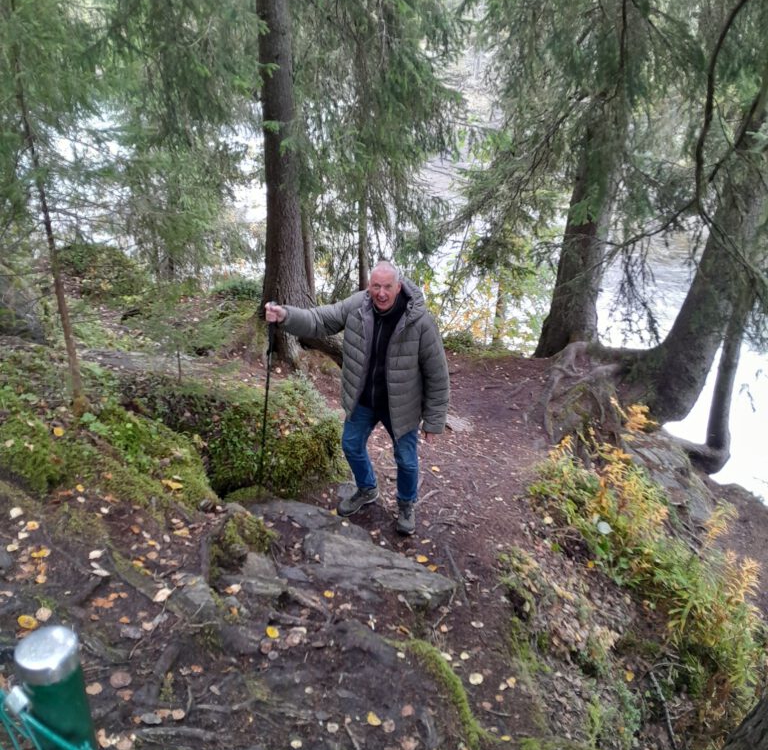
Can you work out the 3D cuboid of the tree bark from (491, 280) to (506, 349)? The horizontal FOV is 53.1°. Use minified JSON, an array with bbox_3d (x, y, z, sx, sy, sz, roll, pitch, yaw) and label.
[{"bbox_3d":[1.280,-0.661,8.577,0.150,0.850,0.150,0,22,0],"label":"tree bark"}]

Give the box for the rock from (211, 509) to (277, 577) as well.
[{"bbox_3d":[-0.745,0.894,4.080,0.340,0.260,0.300,0,22,0],"label":"rock"}]

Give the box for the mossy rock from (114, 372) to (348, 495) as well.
[{"bbox_3d":[-1.071,0.397,5.400,1.480,0.640,0.900,0,22,0],"label":"mossy rock"}]

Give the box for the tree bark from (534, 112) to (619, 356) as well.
[{"bbox_3d":[1.900,-1.307,7.453,0.580,2.350,0.540,0,22,0],"label":"tree bark"}]

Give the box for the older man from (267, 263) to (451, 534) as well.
[{"bbox_3d":[-0.155,0.143,4.500,1.000,1.710,0.580,4,22,9],"label":"older man"}]

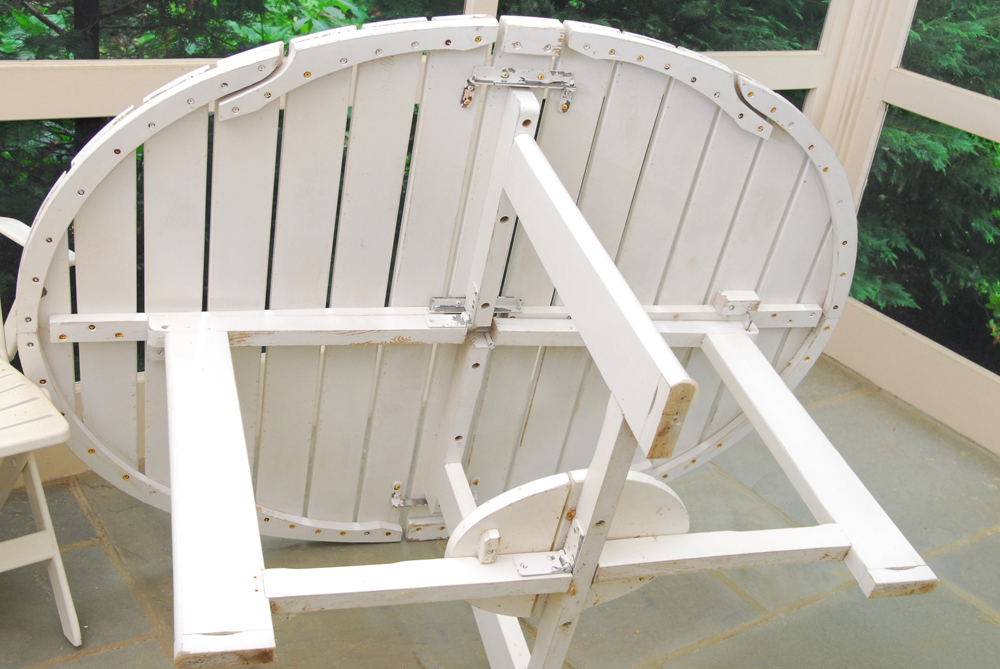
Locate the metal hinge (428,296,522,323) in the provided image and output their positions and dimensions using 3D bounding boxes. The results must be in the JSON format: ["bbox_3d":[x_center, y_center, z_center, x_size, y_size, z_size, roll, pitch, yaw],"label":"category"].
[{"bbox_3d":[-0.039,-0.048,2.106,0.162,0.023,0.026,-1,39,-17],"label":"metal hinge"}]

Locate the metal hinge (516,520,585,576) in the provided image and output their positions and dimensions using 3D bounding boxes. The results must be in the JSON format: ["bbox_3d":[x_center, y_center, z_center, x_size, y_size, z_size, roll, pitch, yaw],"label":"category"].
[{"bbox_3d":[0.066,0.289,1.703,0.079,0.075,0.041,-1,37,-19],"label":"metal hinge"}]

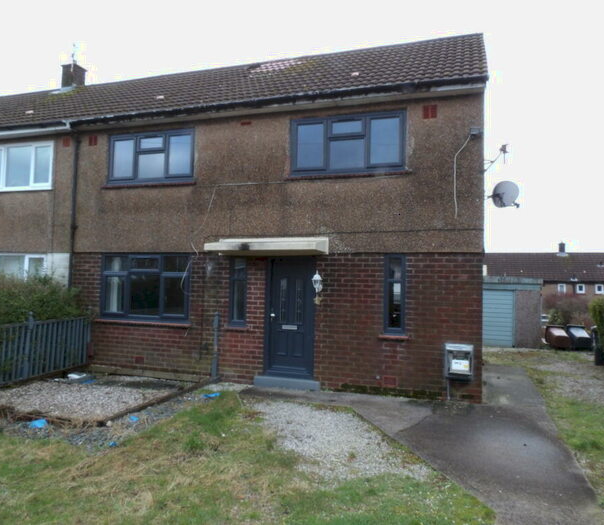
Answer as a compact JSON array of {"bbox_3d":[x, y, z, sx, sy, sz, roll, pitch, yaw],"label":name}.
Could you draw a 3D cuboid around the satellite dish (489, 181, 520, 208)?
[{"bbox_3d":[3.380,-1.121,8.001,0.400,0.460,0.470,4,-4,-30],"label":"satellite dish"}]

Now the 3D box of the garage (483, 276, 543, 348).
[{"bbox_3d":[7.334,1.855,18.725,2.800,2.310,4.900,0,-4,18],"label":"garage"}]

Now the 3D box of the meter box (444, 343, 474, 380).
[{"bbox_3d":[2.354,1.482,7.251,0.400,0.535,0.210,0,-3,18],"label":"meter box"}]

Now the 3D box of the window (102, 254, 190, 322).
[{"bbox_3d":[-2.981,0.464,9.215,1.960,1.298,0.090,0,-3,18],"label":"window"}]

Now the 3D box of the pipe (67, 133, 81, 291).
[{"bbox_3d":[-4.656,-0.337,9.809,0.100,4.750,0.100,0,-4,18],"label":"pipe"}]

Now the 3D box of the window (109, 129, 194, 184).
[{"bbox_3d":[-2.964,-2.063,9.569,1.968,1.004,0.090,0,-4,18],"label":"window"}]

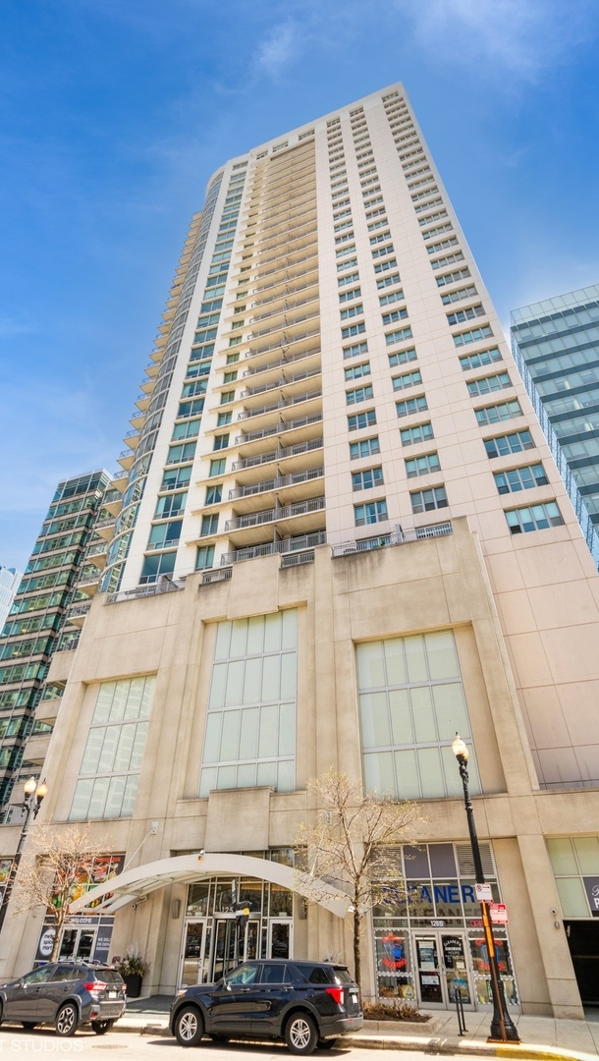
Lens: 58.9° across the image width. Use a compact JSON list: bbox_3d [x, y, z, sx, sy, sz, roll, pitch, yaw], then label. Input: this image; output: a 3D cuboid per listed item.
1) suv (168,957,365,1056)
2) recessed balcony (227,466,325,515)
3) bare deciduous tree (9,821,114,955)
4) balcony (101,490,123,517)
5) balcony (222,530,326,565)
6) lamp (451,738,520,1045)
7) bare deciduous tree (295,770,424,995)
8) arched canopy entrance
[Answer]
[{"bbox_3d":[-0.929,12.373,13.998,5.050,1.775,2.000,-13,-39,17],"label":"suv"},{"bbox_3d":[-1.358,-2.906,39.369,7.488,1.300,1.900,-13,-39,17],"label":"recessed balcony"},{"bbox_3d":[-9.520,14.365,20.604,4.000,5.800,4.000,-13,-39,17],"label":"bare deciduous tree"},{"bbox_3d":[-16.610,-2.331,50.017,2.500,1.300,2.600,-13,-39,17],"label":"balcony"},{"bbox_3d":[-1.489,1.756,36.377,7.600,1.450,1.800,-13,-39,17],"label":"balcony"},{"bbox_3d":[5.236,9.903,15.662,0.850,7.500,1.100,-13,-39,17],"label":"lamp"},{"bbox_3d":[1.964,11.340,17.360,4.500,6.850,4.400,-13,-39,17],"label":"bare deciduous tree"},{"bbox_3d":[-3.540,14.778,22.020,12.350,2.140,2.300,-13,-39,17],"label":"arched canopy entrance"}]

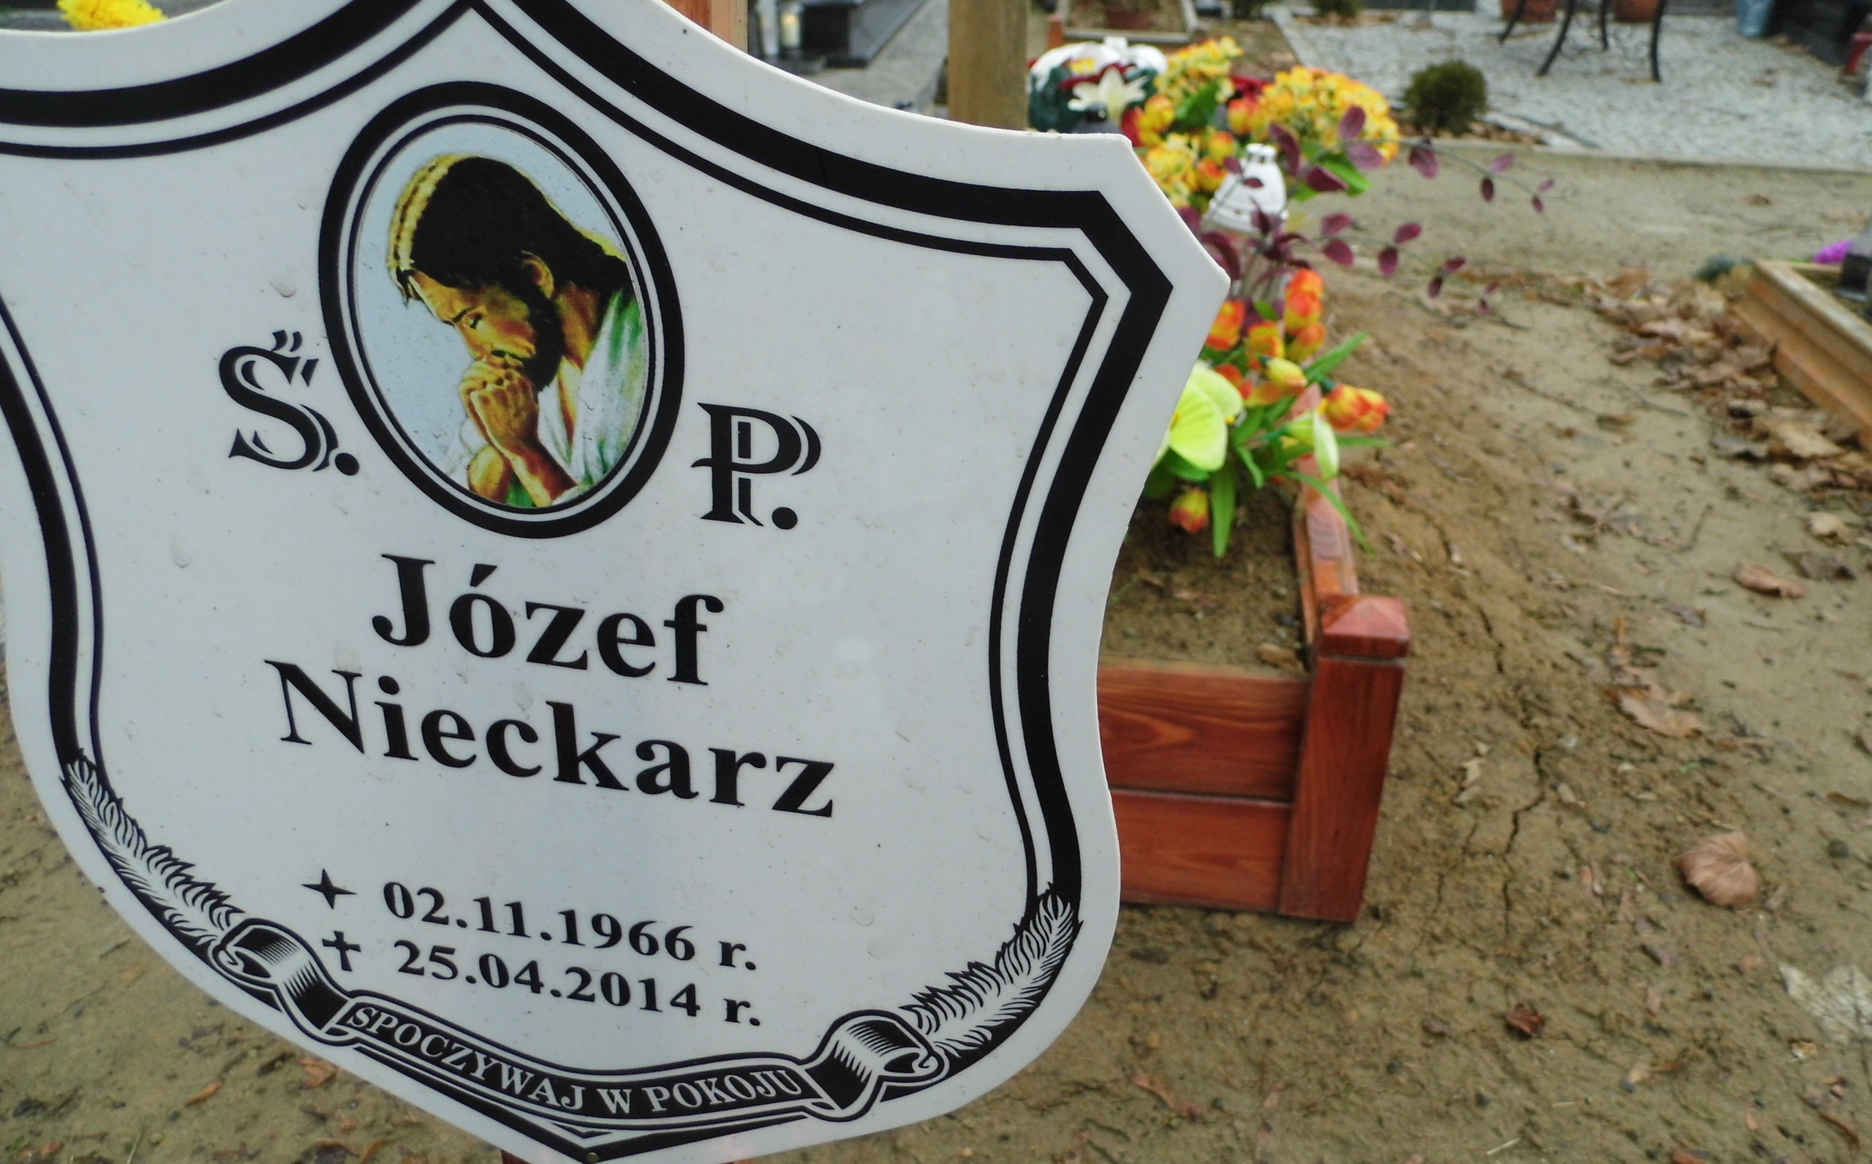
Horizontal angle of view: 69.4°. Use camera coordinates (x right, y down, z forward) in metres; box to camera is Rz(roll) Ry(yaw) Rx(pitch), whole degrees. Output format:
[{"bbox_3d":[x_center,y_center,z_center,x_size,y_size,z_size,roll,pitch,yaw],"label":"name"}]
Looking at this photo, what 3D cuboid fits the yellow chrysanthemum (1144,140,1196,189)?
[{"bbox_3d":[0.305,-0.554,1.800,0.086,0.064,0.070,6,30,11],"label":"yellow chrysanthemum"}]

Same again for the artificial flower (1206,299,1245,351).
[{"bbox_3d":[0.318,-0.285,1.500,0.050,0.057,0.050,3,30,6],"label":"artificial flower"}]

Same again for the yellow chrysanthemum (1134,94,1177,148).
[{"bbox_3d":[0.298,-0.627,1.840,0.060,0.071,0.055,6,30,11],"label":"yellow chrysanthemum"}]

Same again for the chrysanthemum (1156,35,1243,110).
[{"bbox_3d":[0.367,-0.716,1.900,0.127,0.100,0.100,3,30,6],"label":"chrysanthemum"}]

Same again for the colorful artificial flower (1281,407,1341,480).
[{"bbox_3d":[0.391,-0.143,1.410,0.060,0.070,0.055,10,31,17],"label":"colorful artificial flower"}]

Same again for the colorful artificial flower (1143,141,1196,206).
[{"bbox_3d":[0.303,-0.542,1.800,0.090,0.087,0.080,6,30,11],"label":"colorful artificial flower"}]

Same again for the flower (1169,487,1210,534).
[{"bbox_3d":[0.258,-0.073,1.380,0.043,0.048,0.047,3,30,6],"label":"flower"}]

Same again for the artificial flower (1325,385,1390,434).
[{"bbox_3d":[0.451,-0.185,1.450,0.070,0.053,0.052,12,32,20],"label":"artificial flower"}]

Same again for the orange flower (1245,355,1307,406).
[{"bbox_3d":[0.360,-0.213,1.430,0.065,0.052,0.055,-16,33,-26],"label":"orange flower"}]

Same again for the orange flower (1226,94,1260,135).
[{"bbox_3d":[0.422,-0.643,1.860,0.046,0.055,0.047,0,29,0],"label":"orange flower"}]

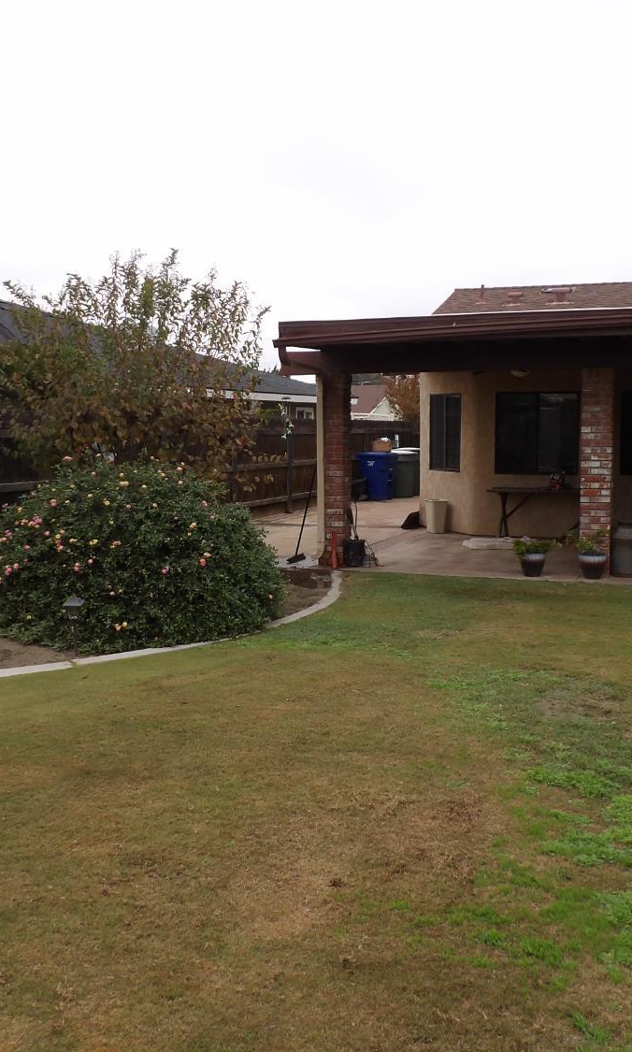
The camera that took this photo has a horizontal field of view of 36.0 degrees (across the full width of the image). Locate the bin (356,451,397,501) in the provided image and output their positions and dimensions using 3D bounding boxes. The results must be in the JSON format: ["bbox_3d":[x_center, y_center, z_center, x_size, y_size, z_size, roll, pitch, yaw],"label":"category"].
[{"bbox_3d":[1.420,-1.145,22.700,0.860,1.120,0.700,2,6,22],"label":"bin"}]

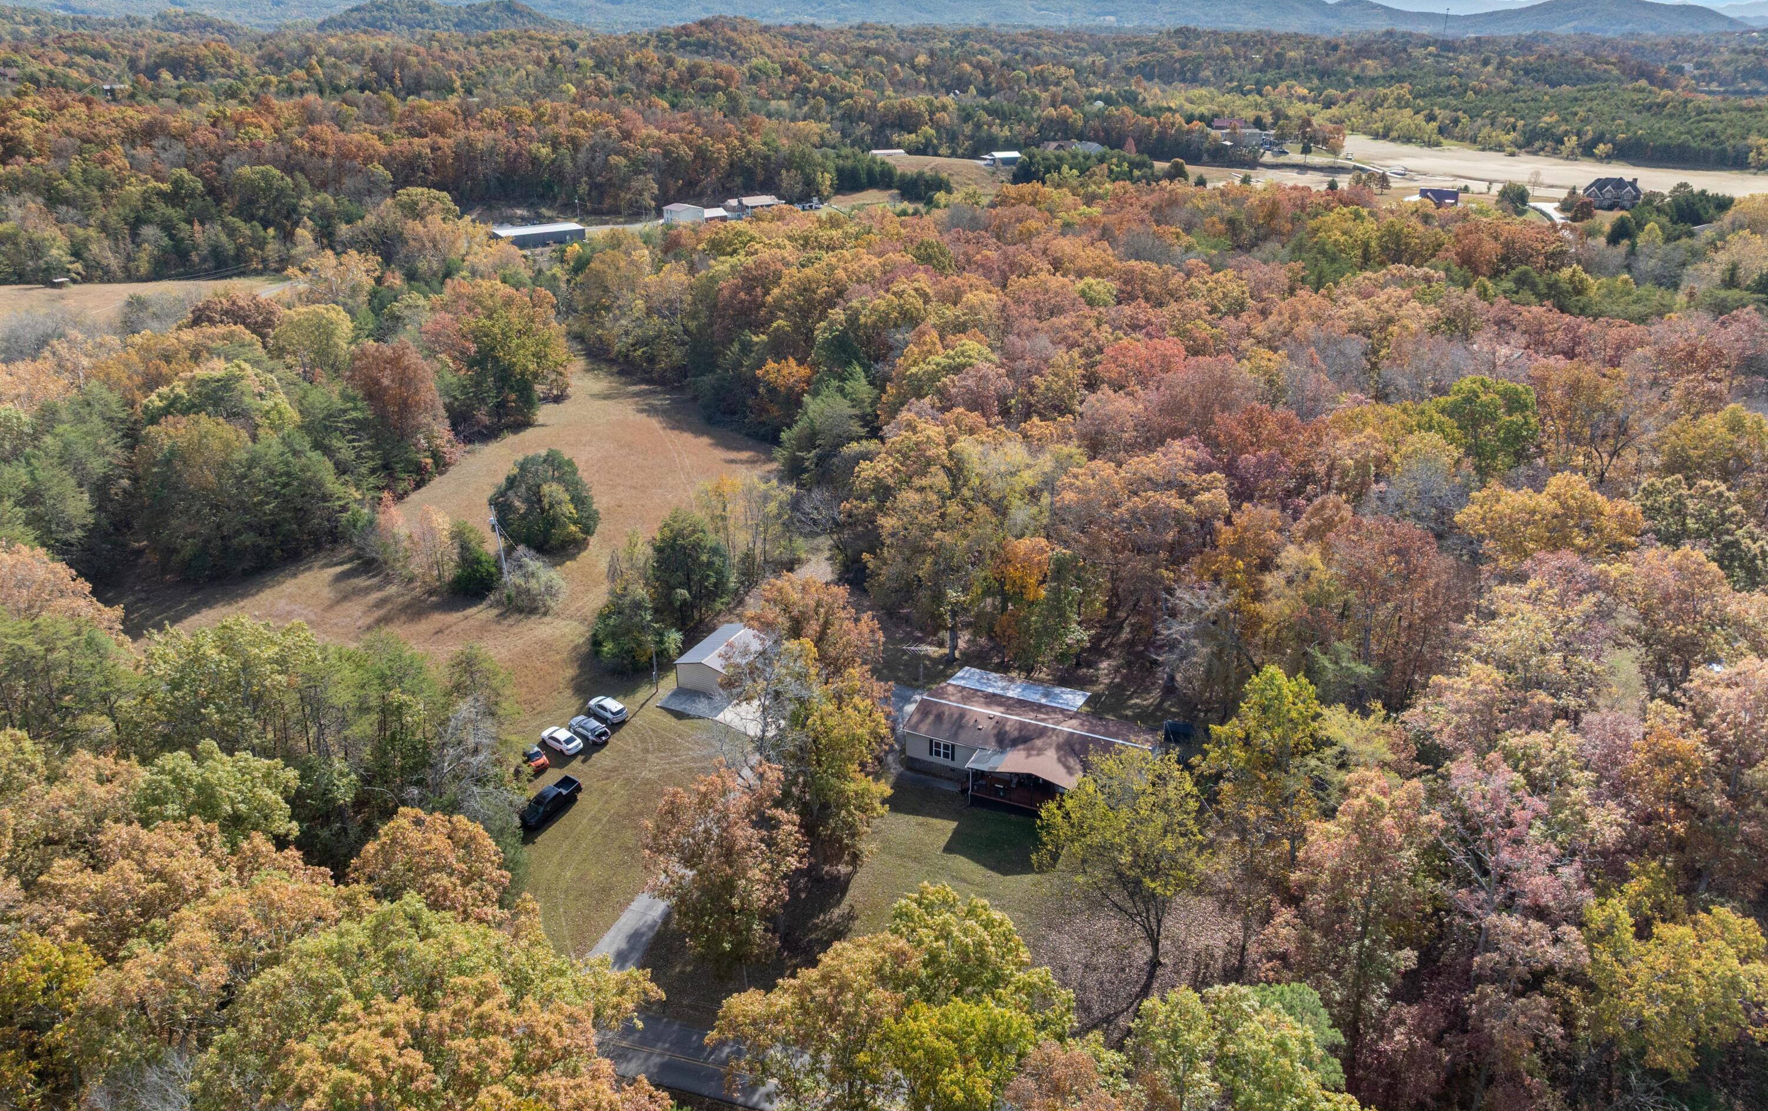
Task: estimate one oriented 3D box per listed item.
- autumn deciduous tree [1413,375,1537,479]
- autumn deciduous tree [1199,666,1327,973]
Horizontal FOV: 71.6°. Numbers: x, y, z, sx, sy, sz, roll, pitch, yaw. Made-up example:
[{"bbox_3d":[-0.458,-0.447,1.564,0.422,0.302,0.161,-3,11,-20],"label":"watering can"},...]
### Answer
[{"bbox_3d":[77.352,-13.764,161.661,15.000,20.000,14.000,0,24,0],"label":"autumn deciduous tree"},{"bbox_3d":[25.084,17.743,82.928,7.790,22.530,7.790,0,24,0],"label":"autumn deciduous tree"}]

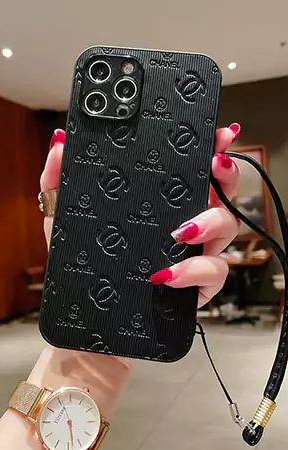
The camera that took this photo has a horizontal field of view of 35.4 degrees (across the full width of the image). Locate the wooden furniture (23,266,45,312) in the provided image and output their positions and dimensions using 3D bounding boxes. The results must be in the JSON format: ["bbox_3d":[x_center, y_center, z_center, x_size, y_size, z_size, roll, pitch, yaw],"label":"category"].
[{"bbox_3d":[-1.222,0.858,5.798,0.520,0.750,0.520,-3,0,20],"label":"wooden furniture"}]

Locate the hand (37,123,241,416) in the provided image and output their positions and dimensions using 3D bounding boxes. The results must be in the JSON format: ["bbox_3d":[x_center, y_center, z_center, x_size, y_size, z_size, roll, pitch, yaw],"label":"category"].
[{"bbox_3d":[-0.008,0.022,0.260,0.105,0.165,0.075,12,0,0],"label":"hand"}]

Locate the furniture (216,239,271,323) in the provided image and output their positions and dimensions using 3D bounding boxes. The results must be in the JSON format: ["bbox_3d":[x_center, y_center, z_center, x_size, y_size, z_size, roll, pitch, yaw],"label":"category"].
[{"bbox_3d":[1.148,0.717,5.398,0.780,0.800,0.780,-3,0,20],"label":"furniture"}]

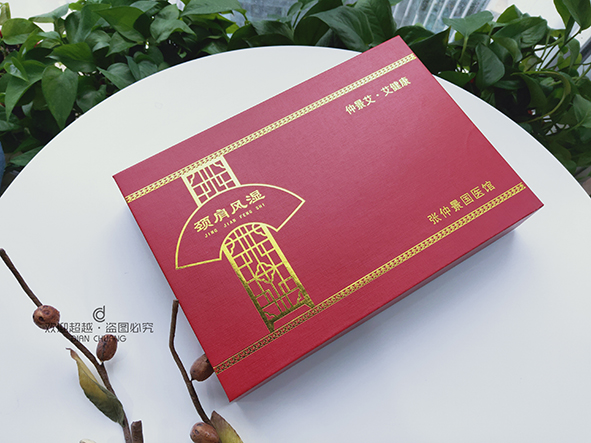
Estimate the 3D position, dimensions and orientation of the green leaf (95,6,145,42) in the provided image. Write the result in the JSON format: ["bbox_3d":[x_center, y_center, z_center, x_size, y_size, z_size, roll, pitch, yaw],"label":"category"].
[{"bbox_3d":[-0.266,-0.301,0.600,0.076,0.022,0.052,30,83,-8],"label":"green leaf"}]

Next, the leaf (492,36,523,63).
[{"bbox_3d":[0.329,-0.267,0.610,0.035,0.018,0.057,-32,80,9],"label":"leaf"}]

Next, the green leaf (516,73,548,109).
[{"bbox_3d":[0.368,-0.203,0.610,0.036,0.022,0.070,-25,79,11],"label":"green leaf"}]

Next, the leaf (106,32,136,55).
[{"bbox_3d":[-0.262,-0.263,0.579,0.043,0.014,0.025,-37,95,-7],"label":"leaf"}]

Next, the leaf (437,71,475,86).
[{"bbox_3d":[0.238,-0.207,0.580,0.060,0.016,0.039,16,88,11],"label":"leaf"}]

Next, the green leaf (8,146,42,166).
[{"bbox_3d":[-0.410,-0.099,0.600,0.058,0.016,0.037,-32,90,-19],"label":"green leaf"}]

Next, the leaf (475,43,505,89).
[{"bbox_3d":[0.294,-0.239,0.600,0.043,0.018,0.066,-10,95,7],"label":"leaf"}]

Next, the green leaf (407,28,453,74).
[{"bbox_3d":[0.206,-0.238,0.561,0.063,0.020,0.063,43,108,-9],"label":"green leaf"}]

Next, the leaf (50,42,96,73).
[{"bbox_3d":[-0.319,-0.235,0.560,0.064,0.018,0.043,0,90,-9],"label":"leaf"}]

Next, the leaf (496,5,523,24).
[{"bbox_3d":[0.371,-0.358,0.680,0.039,0.018,0.047,17,92,13],"label":"leaf"}]

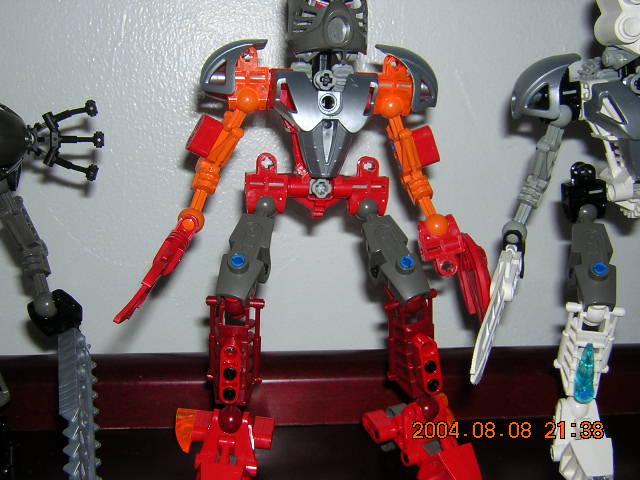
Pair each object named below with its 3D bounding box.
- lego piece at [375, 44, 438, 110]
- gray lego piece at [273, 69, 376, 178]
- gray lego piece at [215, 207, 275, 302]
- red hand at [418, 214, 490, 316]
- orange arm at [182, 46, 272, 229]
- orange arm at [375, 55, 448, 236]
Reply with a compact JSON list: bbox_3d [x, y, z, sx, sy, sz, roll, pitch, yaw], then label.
[{"bbox_3d":[0.034,-0.064,0.343,0.025,0.025,0.024,0,5,0],"label":"lego piece"},{"bbox_3d":[0.002,-0.045,0.338,0.040,0.042,0.018,1,5,0],"label":"gray lego piece"},{"bbox_3d":[-0.029,0.005,0.344,0.019,0.040,0.017,17,-8,0],"label":"gray lego piece"},{"bbox_3d":[0.054,0.011,0.347,0.023,0.044,0.024,-20,3,0],"label":"red hand"},{"bbox_3d":[-0.038,-0.040,0.342,0.024,0.074,0.018,22,5,0],"label":"orange arm"},{"bbox_3d":[0.036,-0.037,0.342,0.021,0.072,0.018,-18,5,0],"label":"orange arm"}]

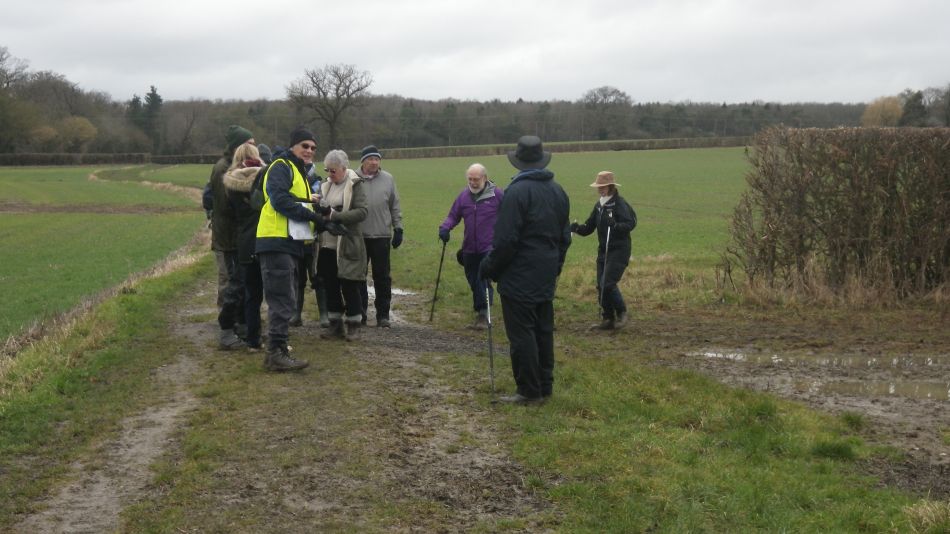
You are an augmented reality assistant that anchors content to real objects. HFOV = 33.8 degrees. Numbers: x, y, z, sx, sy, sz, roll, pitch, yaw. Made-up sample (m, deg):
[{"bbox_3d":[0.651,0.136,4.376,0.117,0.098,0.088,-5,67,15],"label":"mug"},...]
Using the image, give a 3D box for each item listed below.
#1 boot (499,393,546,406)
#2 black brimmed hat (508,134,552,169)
[{"bbox_3d":[0.310,0.853,10.400,0.305,0.128,0.115,2,4,21],"label":"boot"},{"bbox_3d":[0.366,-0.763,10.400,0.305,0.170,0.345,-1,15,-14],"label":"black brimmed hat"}]

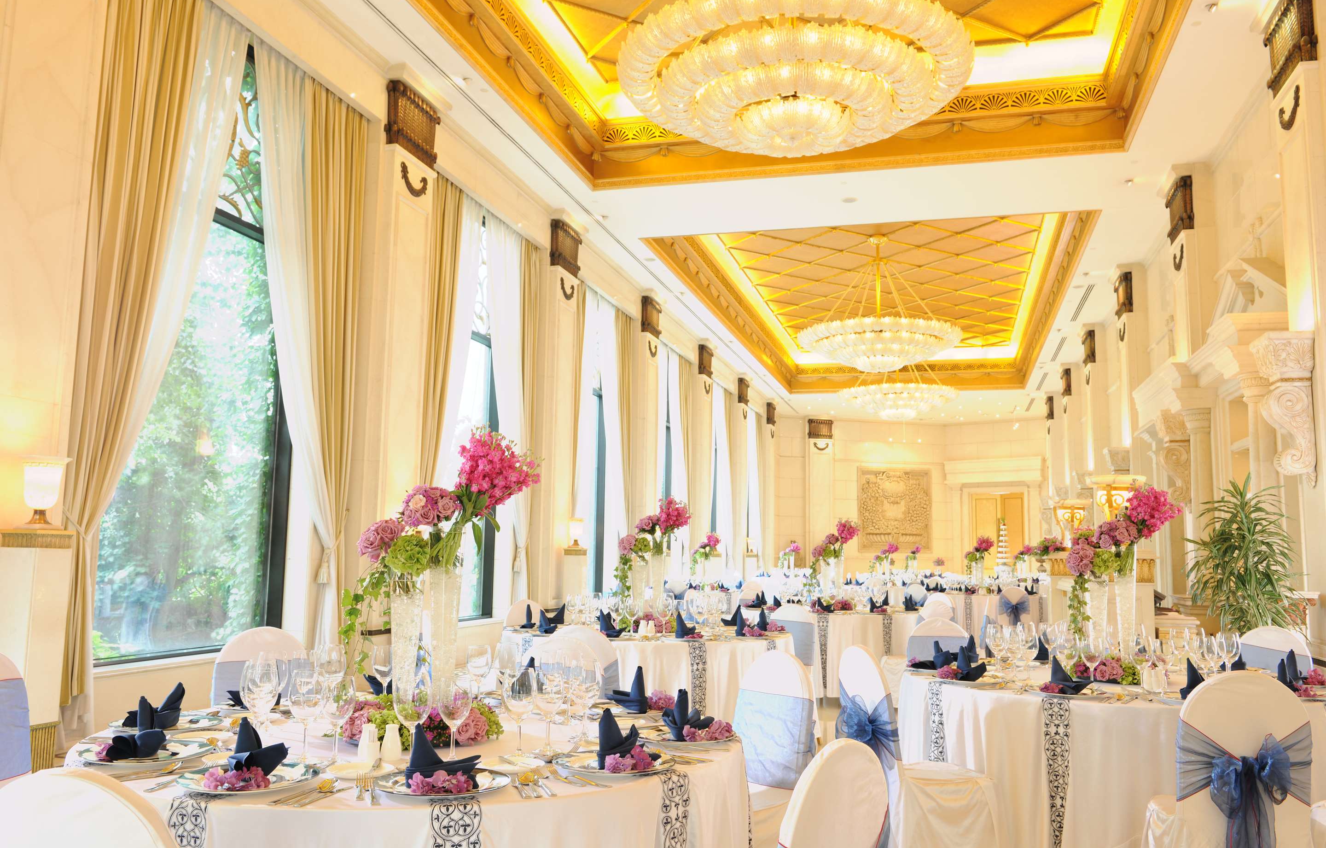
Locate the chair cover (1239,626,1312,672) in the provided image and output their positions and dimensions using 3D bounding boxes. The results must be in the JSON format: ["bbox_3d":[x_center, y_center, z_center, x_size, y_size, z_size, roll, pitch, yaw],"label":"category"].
[{"bbox_3d":[3.034,1.528,5.492,0.540,0.950,0.430,5,-8,-30],"label":"chair cover"}]

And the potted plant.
[{"bbox_3d":[4.172,1.326,7.679,0.800,1.920,0.800,-3,-8,29],"label":"potted plant"}]

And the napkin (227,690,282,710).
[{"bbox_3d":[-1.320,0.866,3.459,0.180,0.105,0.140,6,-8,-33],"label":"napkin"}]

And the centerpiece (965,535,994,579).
[{"bbox_3d":[4.362,1.946,14.696,0.420,0.820,0.320,-1,-7,15],"label":"centerpiece"}]

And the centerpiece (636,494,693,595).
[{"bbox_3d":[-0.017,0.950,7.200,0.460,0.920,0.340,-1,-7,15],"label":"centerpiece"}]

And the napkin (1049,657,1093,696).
[{"bbox_3d":[1.623,0.990,4.246,0.175,0.150,0.130,-2,-8,21],"label":"napkin"}]

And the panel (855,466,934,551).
[{"bbox_3d":[6.937,2.577,32.000,2.300,2.600,0.150,2,-7,-7],"label":"panel"}]

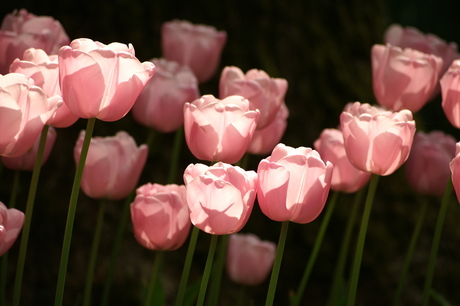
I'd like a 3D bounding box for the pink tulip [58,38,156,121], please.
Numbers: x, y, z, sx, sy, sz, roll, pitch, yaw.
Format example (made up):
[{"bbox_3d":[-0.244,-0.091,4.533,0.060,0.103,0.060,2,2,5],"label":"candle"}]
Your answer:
[{"bbox_3d":[-0.103,-0.062,2.420,0.079,0.065,0.079,9,9,0],"label":"pink tulip"}]

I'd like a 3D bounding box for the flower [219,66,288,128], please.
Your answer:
[{"bbox_3d":[0.022,-0.051,2.660,0.062,0.057,0.060,6,5,0],"label":"flower"}]

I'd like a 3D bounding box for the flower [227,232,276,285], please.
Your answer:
[{"bbox_3d":[0.023,0.113,3.050,0.053,0.055,0.053,6,9,0],"label":"flower"}]

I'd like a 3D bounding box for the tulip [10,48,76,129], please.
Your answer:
[{"bbox_3d":[-0.164,-0.058,2.560,0.066,0.066,0.066,7,9,0],"label":"tulip"}]

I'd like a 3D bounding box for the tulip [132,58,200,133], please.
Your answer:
[{"bbox_3d":[-0.062,-0.056,2.780,0.065,0.068,0.063,6,5,0],"label":"tulip"}]

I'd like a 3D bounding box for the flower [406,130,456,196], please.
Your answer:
[{"bbox_3d":[0.209,0.011,3.000,0.055,0.063,0.055,8,9,0],"label":"flower"}]

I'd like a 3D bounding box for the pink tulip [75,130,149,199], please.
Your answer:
[{"bbox_3d":[-0.113,0.012,2.740,0.070,0.063,0.068,5,5,0],"label":"pink tulip"}]

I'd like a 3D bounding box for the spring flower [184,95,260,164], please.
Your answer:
[{"bbox_3d":[-0.006,-0.020,2.500,0.065,0.058,0.065,6,9,0],"label":"spring flower"}]

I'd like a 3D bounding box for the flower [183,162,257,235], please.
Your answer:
[{"bbox_3d":[-0.008,0.040,2.550,0.065,0.061,0.063,6,5,0],"label":"flower"}]

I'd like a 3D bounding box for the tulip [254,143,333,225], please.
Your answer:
[{"bbox_3d":[0.057,0.027,2.530,0.065,0.065,0.063,5,5,0],"label":"tulip"}]

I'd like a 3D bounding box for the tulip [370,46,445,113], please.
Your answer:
[{"bbox_3d":[0.162,-0.068,2.630,0.064,0.059,0.062,7,5,0],"label":"tulip"}]

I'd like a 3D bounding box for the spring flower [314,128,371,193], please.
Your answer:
[{"bbox_3d":[0.106,0.007,2.680,0.055,0.058,0.055,12,9,0],"label":"spring flower"}]

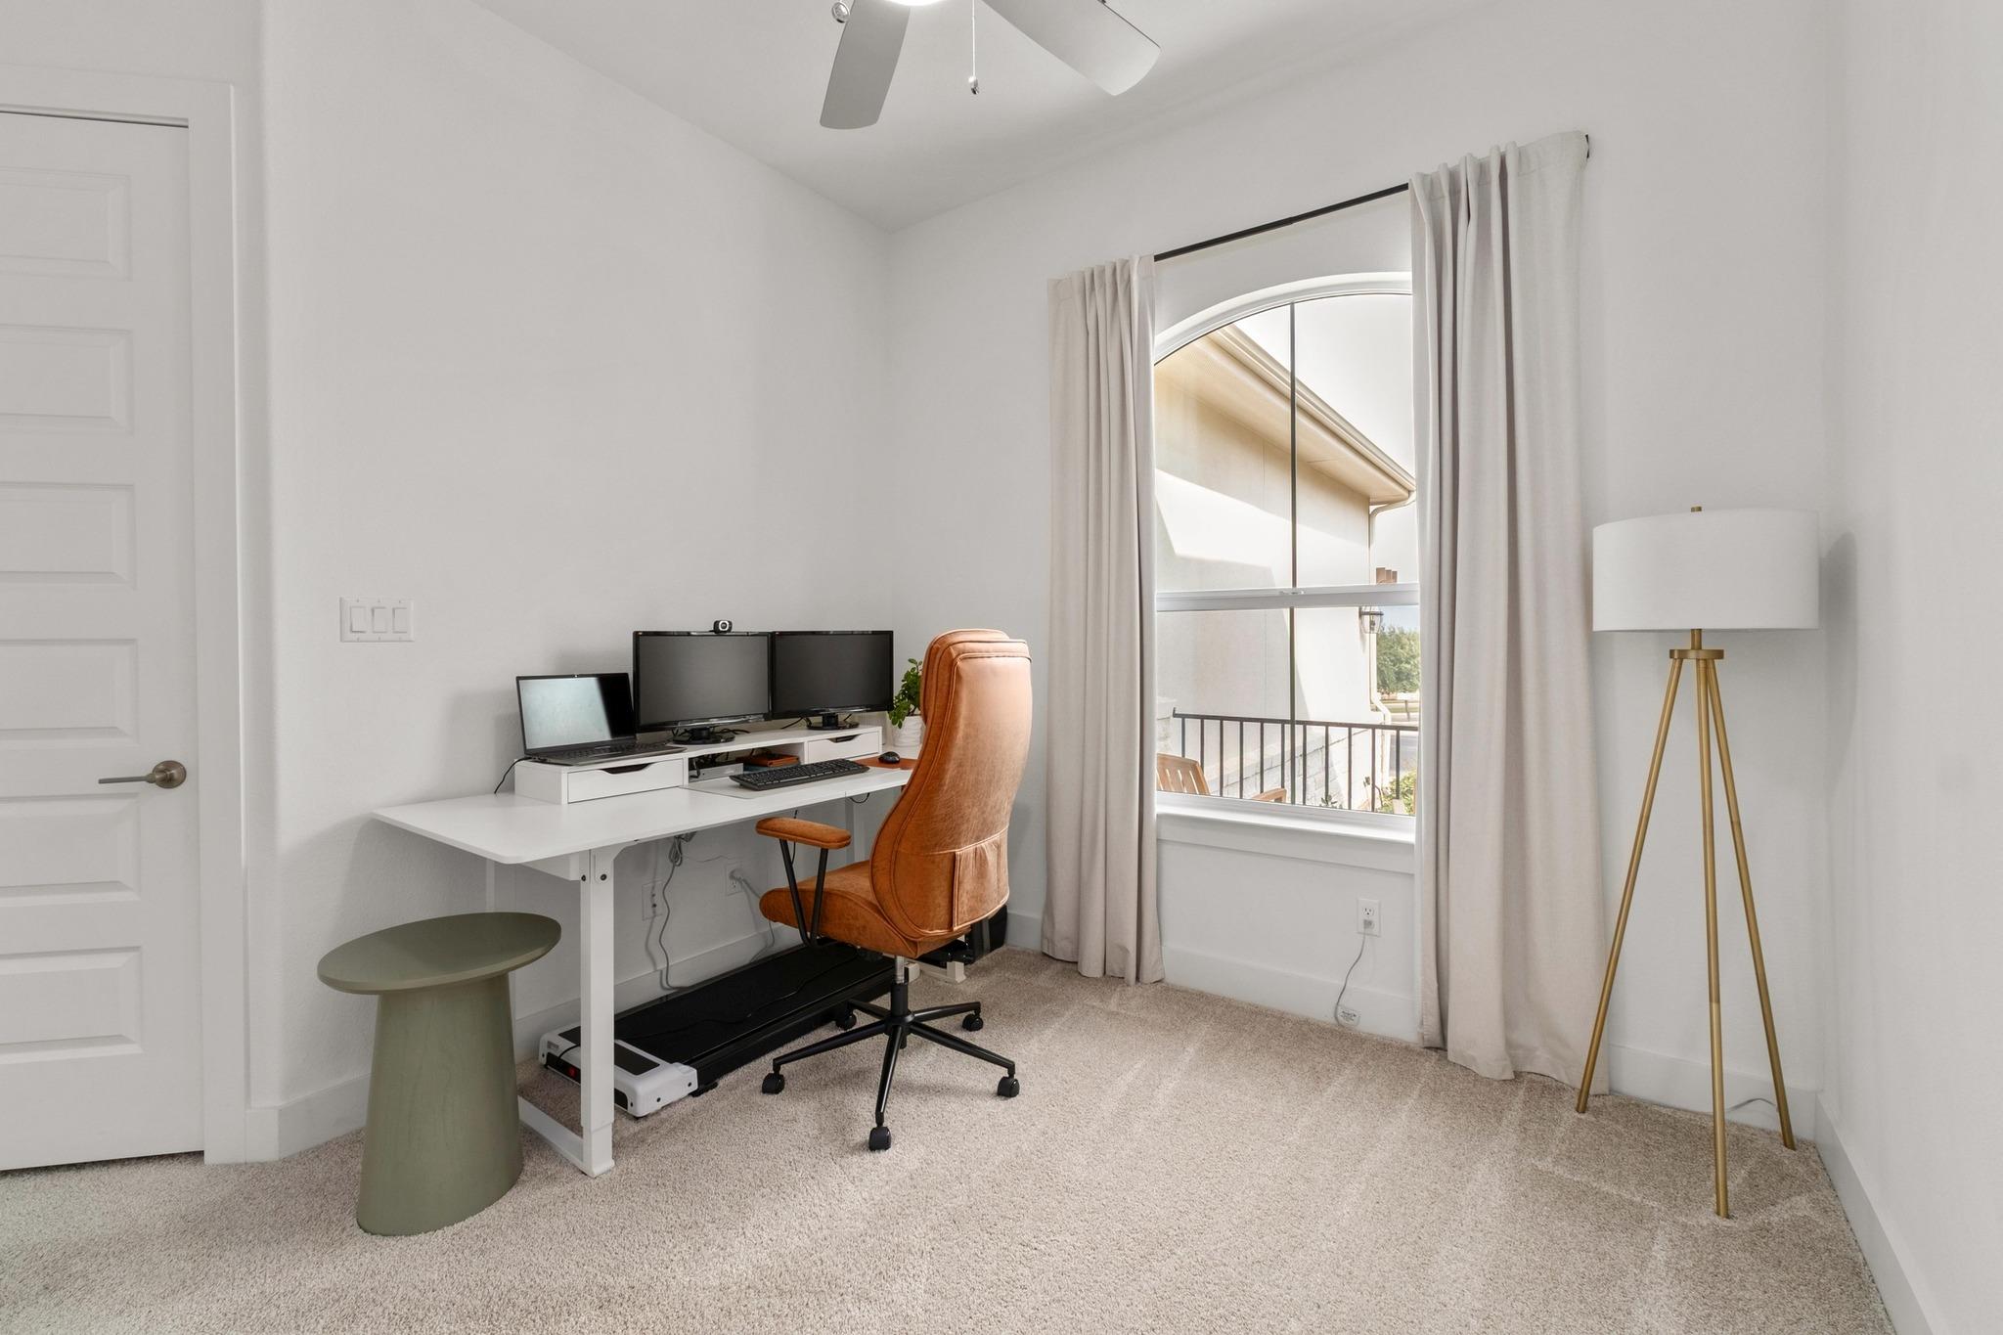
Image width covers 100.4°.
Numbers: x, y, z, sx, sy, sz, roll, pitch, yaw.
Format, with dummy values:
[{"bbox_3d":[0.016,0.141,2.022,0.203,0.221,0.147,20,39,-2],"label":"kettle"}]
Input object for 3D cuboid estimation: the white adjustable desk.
[{"bbox_3d":[-0.782,0.755,2.656,0.764,0.808,1.792,1,2,35],"label":"white adjustable desk"}]

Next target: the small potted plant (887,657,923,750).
[{"bbox_3d":[-0.382,0.137,3.421,0.200,0.372,0.210,0,2,0],"label":"small potted plant"}]

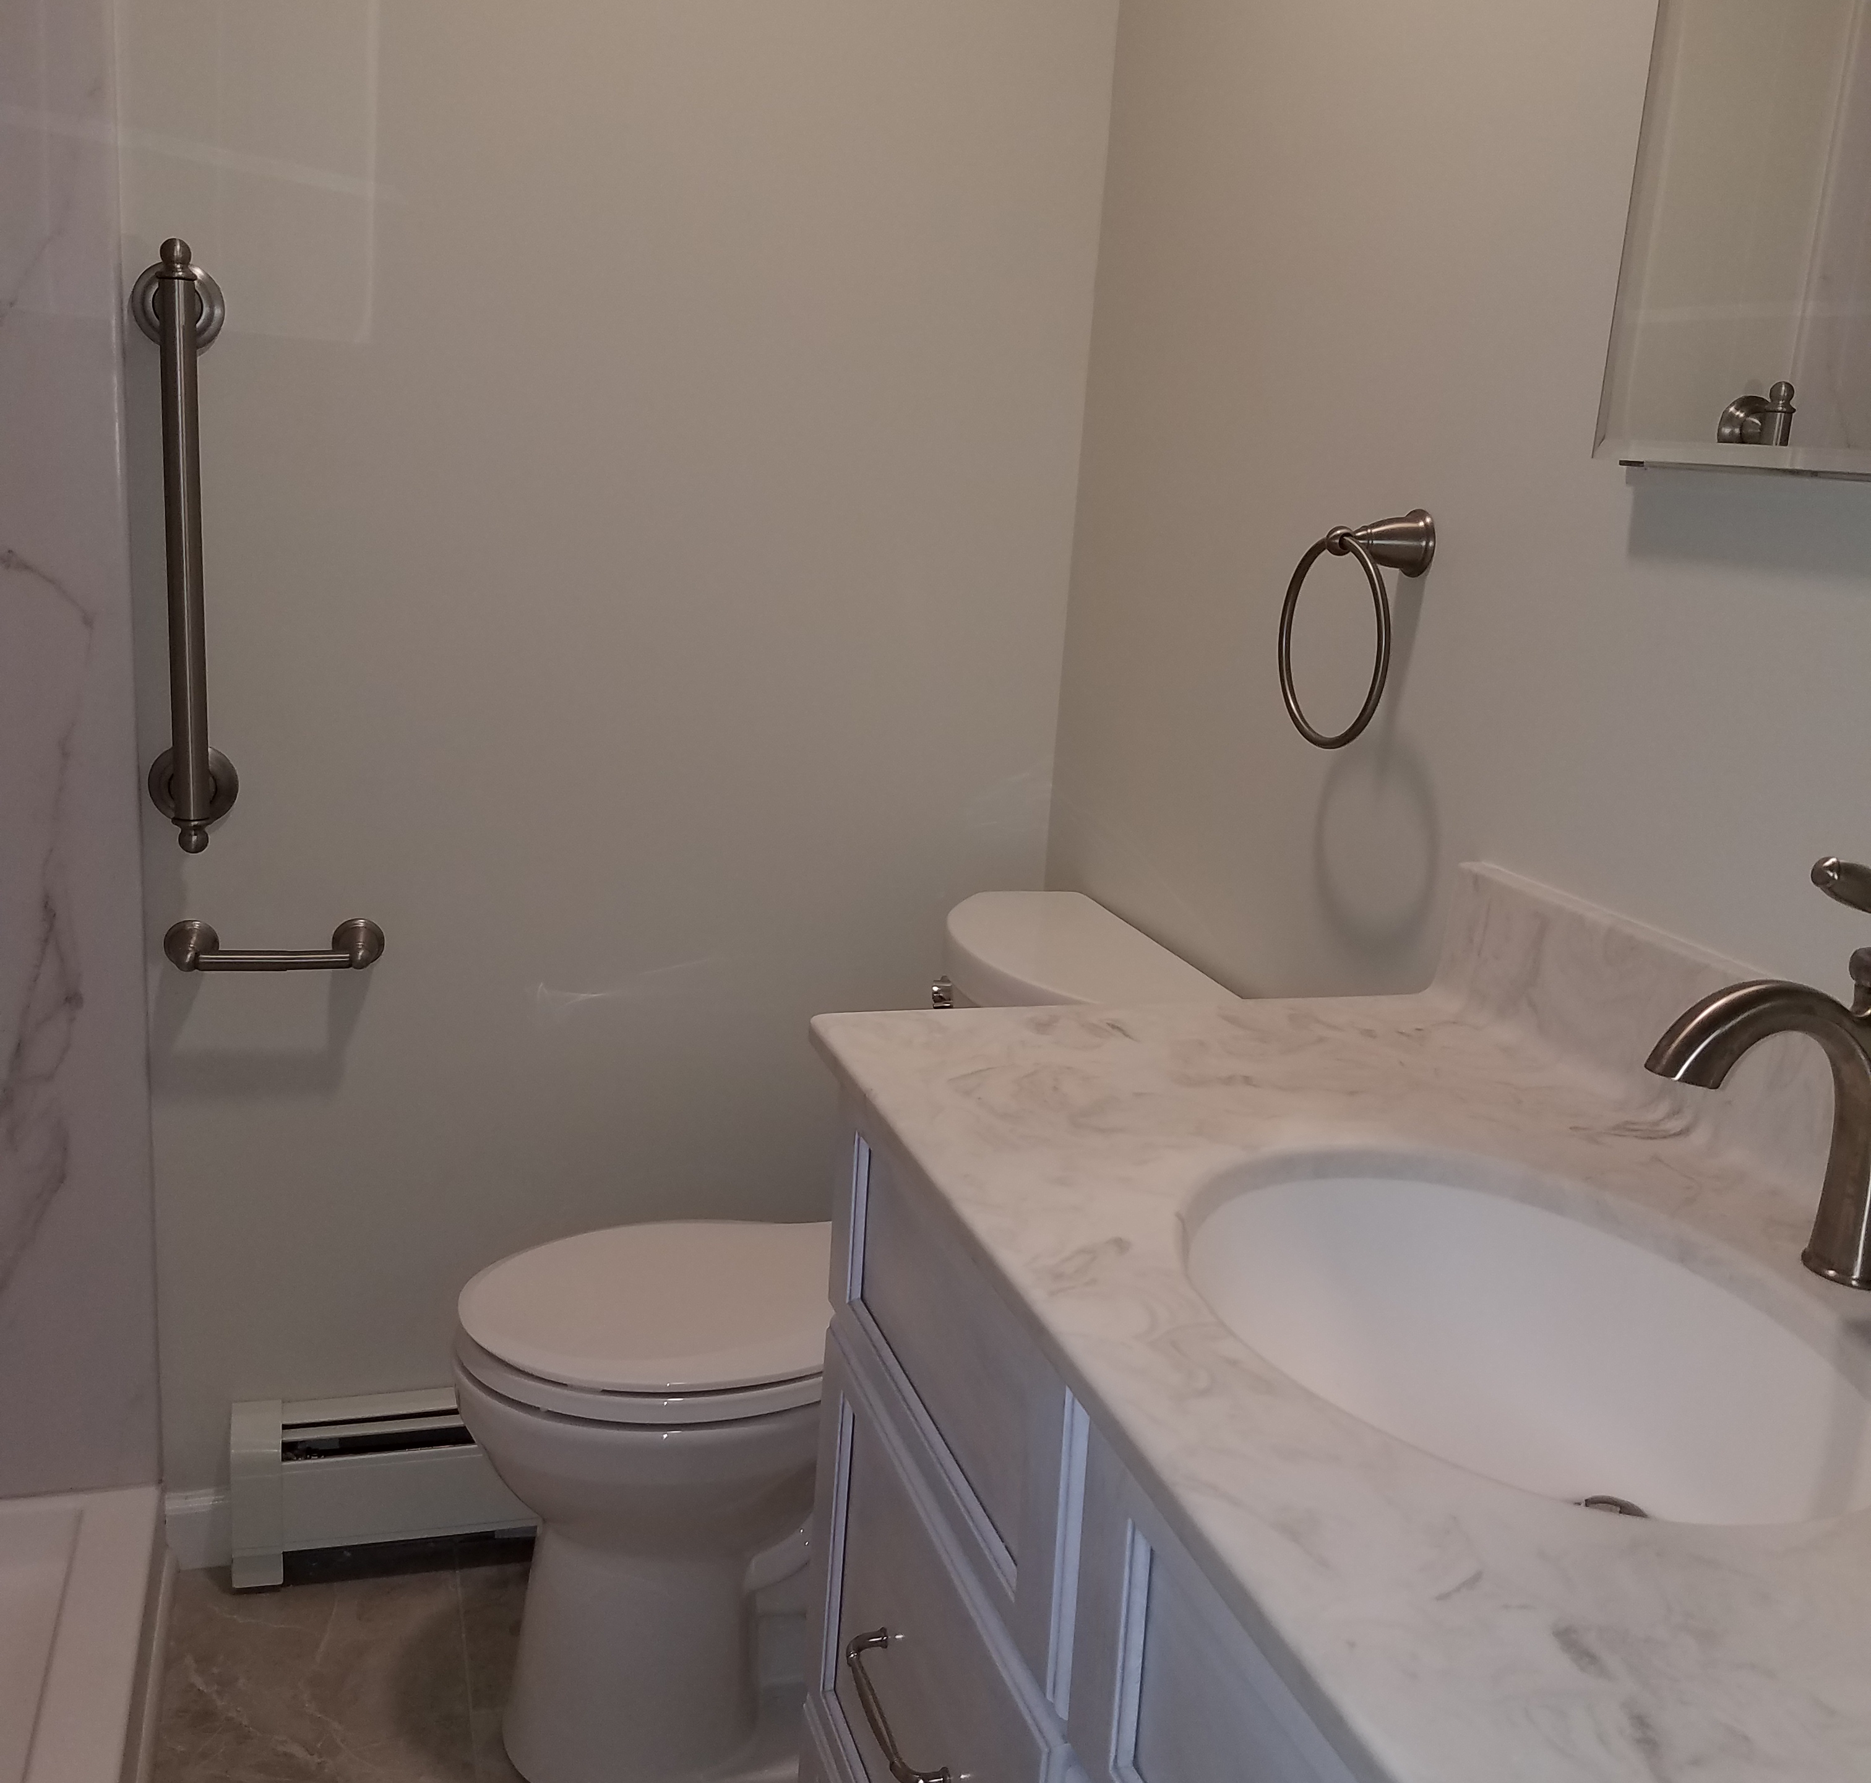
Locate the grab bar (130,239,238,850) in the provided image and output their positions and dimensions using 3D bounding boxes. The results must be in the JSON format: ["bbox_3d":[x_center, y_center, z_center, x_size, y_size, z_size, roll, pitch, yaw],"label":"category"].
[{"bbox_3d":[-0.717,-0.320,1.786,0.081,0.571,0.076,0,14,-18],"label":"grab bar"}]

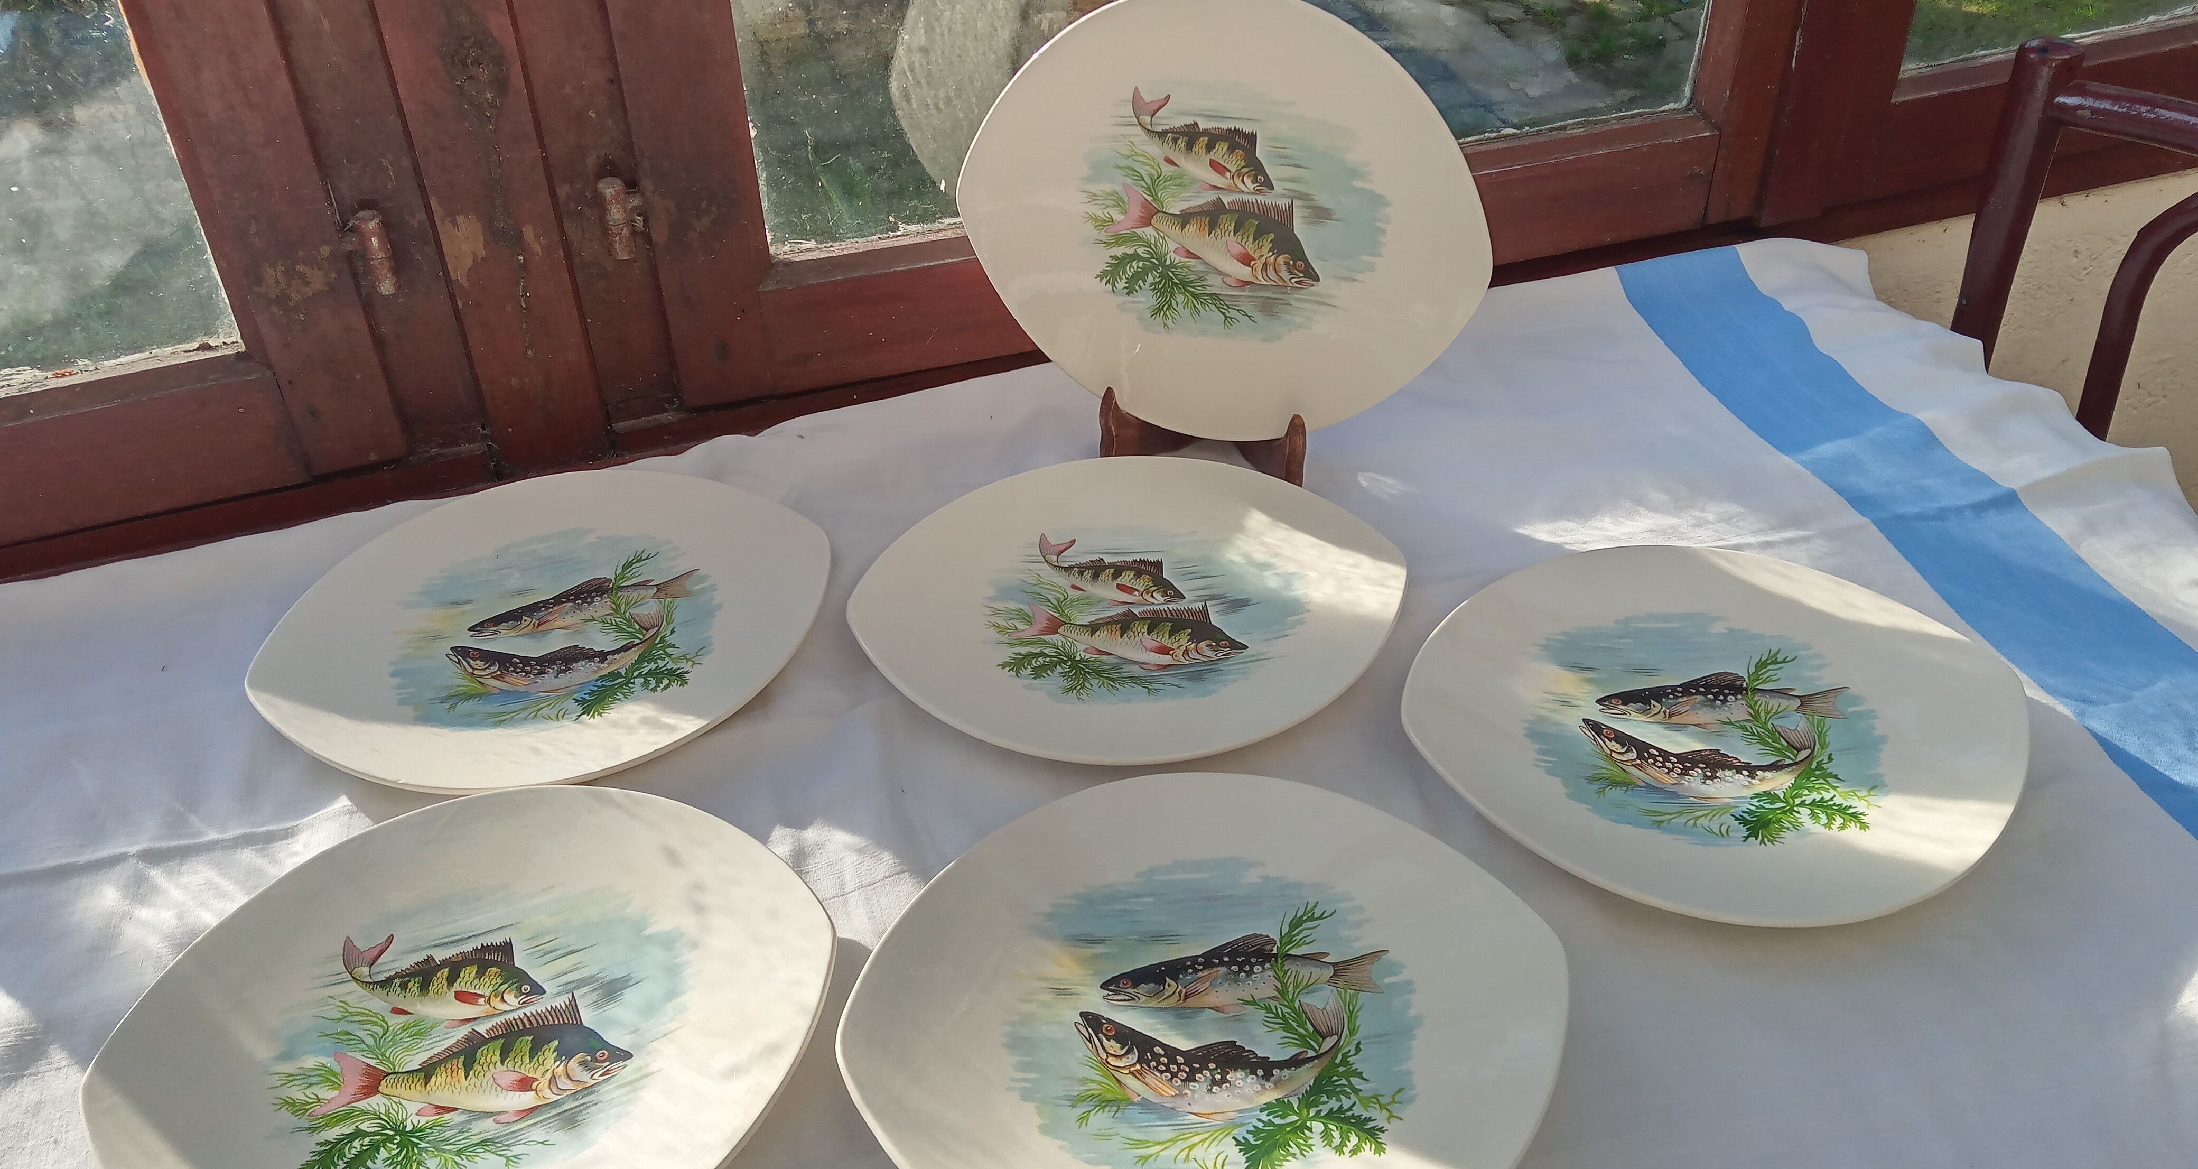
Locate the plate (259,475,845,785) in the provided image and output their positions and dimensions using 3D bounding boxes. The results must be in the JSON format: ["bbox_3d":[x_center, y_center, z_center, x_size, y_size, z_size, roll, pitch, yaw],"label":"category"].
[{"bbox_3d":[-0.238,0.020,0.778,0.245,0.021,0.222,-13,39,-14],"label":"plate"}]

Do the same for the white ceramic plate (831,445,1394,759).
[{"bbox_3d":[0.013,0.012,0.780,0.245,0.021,0.222,-3,37,-1],"label":"white ceramic plate"}]

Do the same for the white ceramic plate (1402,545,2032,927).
[{"bbox_3d":[0.243,0.059,0.711,0.245,0.021,0.222,-1,38,1],"label":"white ceramic plate"}]

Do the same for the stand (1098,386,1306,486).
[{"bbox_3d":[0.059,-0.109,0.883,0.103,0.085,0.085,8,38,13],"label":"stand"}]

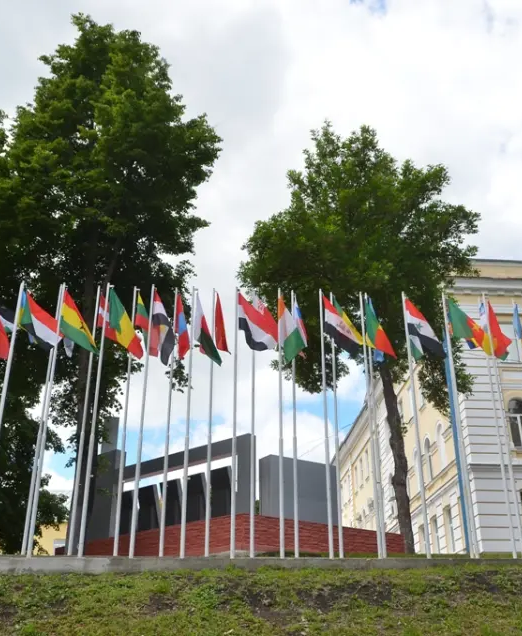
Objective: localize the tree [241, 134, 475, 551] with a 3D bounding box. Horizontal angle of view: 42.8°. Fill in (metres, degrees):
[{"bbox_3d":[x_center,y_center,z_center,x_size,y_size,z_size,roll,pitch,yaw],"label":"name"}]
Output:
[{"bbox_3d":[3.075,-0.237,20.183,7.607,13.942,7.074,0,-23,0],"label":"tree"}]

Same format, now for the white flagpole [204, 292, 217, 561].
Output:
[{"bbox_3d":[-1.175,2.184,15.358,0.090,6.284,0.090,1,-23,-3],"label":"white flagpole"}]

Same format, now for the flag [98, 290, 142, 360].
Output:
[{"bbox_3d":[-3.290,0.111,15.698,0.965,1.733,0.350,1,-23,-3],"label":"flag"}]

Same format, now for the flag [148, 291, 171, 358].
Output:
[{"bbox_3d":[-2.351,0.204,15.726,0.527,1.831,0.350,1,-23,-3],"label":"flag"}]

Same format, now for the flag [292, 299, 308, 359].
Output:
[{"bbox_3d":[1.024,0.233,17.186,0.370,1.730,0.330,1,-23,-2],"label":"flag"}]

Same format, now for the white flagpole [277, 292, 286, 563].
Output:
[{"bbox_3d":[0.438,2.068,14.528,0.090,6.000,0.090,0,-23,0],"label":"white flagpole"}]

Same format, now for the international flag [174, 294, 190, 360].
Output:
[{"bbox_3d":[-1.927,0.214,16.136,0.380,1.675,0.350,1,-23,-3],"label":"international flag"}]

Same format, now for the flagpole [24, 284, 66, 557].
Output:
[{"bbox_3d":[-4.869,2.061,15.049,0.090,6.350,0.090,0,-23,0],"label":"flagpole"}]

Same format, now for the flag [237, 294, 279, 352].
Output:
[{"bbox_3d":[-0.072,0.094,15.938,0.913,1.509,0.350,1,-23,-3],"label":"flag"}]

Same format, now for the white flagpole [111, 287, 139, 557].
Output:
[{"bbox_3d":[-3.124,2.208,15.614,0.090,6.550,0.090,0,-23,0],"label":"white flagpole"}]

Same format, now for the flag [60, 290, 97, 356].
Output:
[{"bbox_3d":[-4.205,0.127,15.414,0.950,1.500,0.300,18,-29,-36],"label":"flag"}]

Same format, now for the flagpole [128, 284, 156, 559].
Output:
[{"bbox_3d":[-2.548,2.004,14.477,0.080,6.067,0.080,1,-23,-2],"label":"flagpole"}]

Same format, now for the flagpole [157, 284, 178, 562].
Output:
[{"bbox_3d":[-2.196,2.254,16.034,0.080,6.592,0.080,1,-23,-2],"label":"flagpole"}]

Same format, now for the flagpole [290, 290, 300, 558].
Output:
[{"bbox_3d":[0.799,2.312,15.807,0.090,6.550,0.090,0,-23,0],"label":"flagpole"}]

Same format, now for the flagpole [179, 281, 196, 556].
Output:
[{"bbox_3d":[-1.552,2.021,14.422,0.090,6.000,0.090,0,-23,0],"label":"flagpole"}]

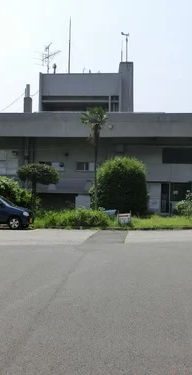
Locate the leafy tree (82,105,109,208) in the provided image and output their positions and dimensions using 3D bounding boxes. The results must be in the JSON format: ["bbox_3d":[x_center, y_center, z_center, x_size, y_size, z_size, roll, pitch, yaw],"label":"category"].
[{"bbox_3d":[-0.050,-1.163,20.800,1.400,5.600,1.400,1,-1,3],"label":"leafy tree"}]

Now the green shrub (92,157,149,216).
[{"bbox_3d":[1.220,0.054,22.286,2.900,3.250,2.700,1,0,6],"label":"green shrub"}]

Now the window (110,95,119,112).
[{"bbox_3d":[1.429,-6.261,32.000,0.640,1.450,0.120,1,-1,3],"label":"window"}]

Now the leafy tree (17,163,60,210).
[{"bbox_3d":[-2.758,0.221,19.889,2.050,2.724,1.900,1,0,6],"label":"leafy tree"}]

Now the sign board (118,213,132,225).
[{"bbox_3d":[1.218,1.323,17.300,0.560,0.560,0.080,1,-1,3],"label":"sign board"}]

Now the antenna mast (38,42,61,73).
[{"bbox_3d":[-3.552,-9.931,32.000,1.500,2.350,2.000,1,-1,-36],"label":"antenna mast"}]

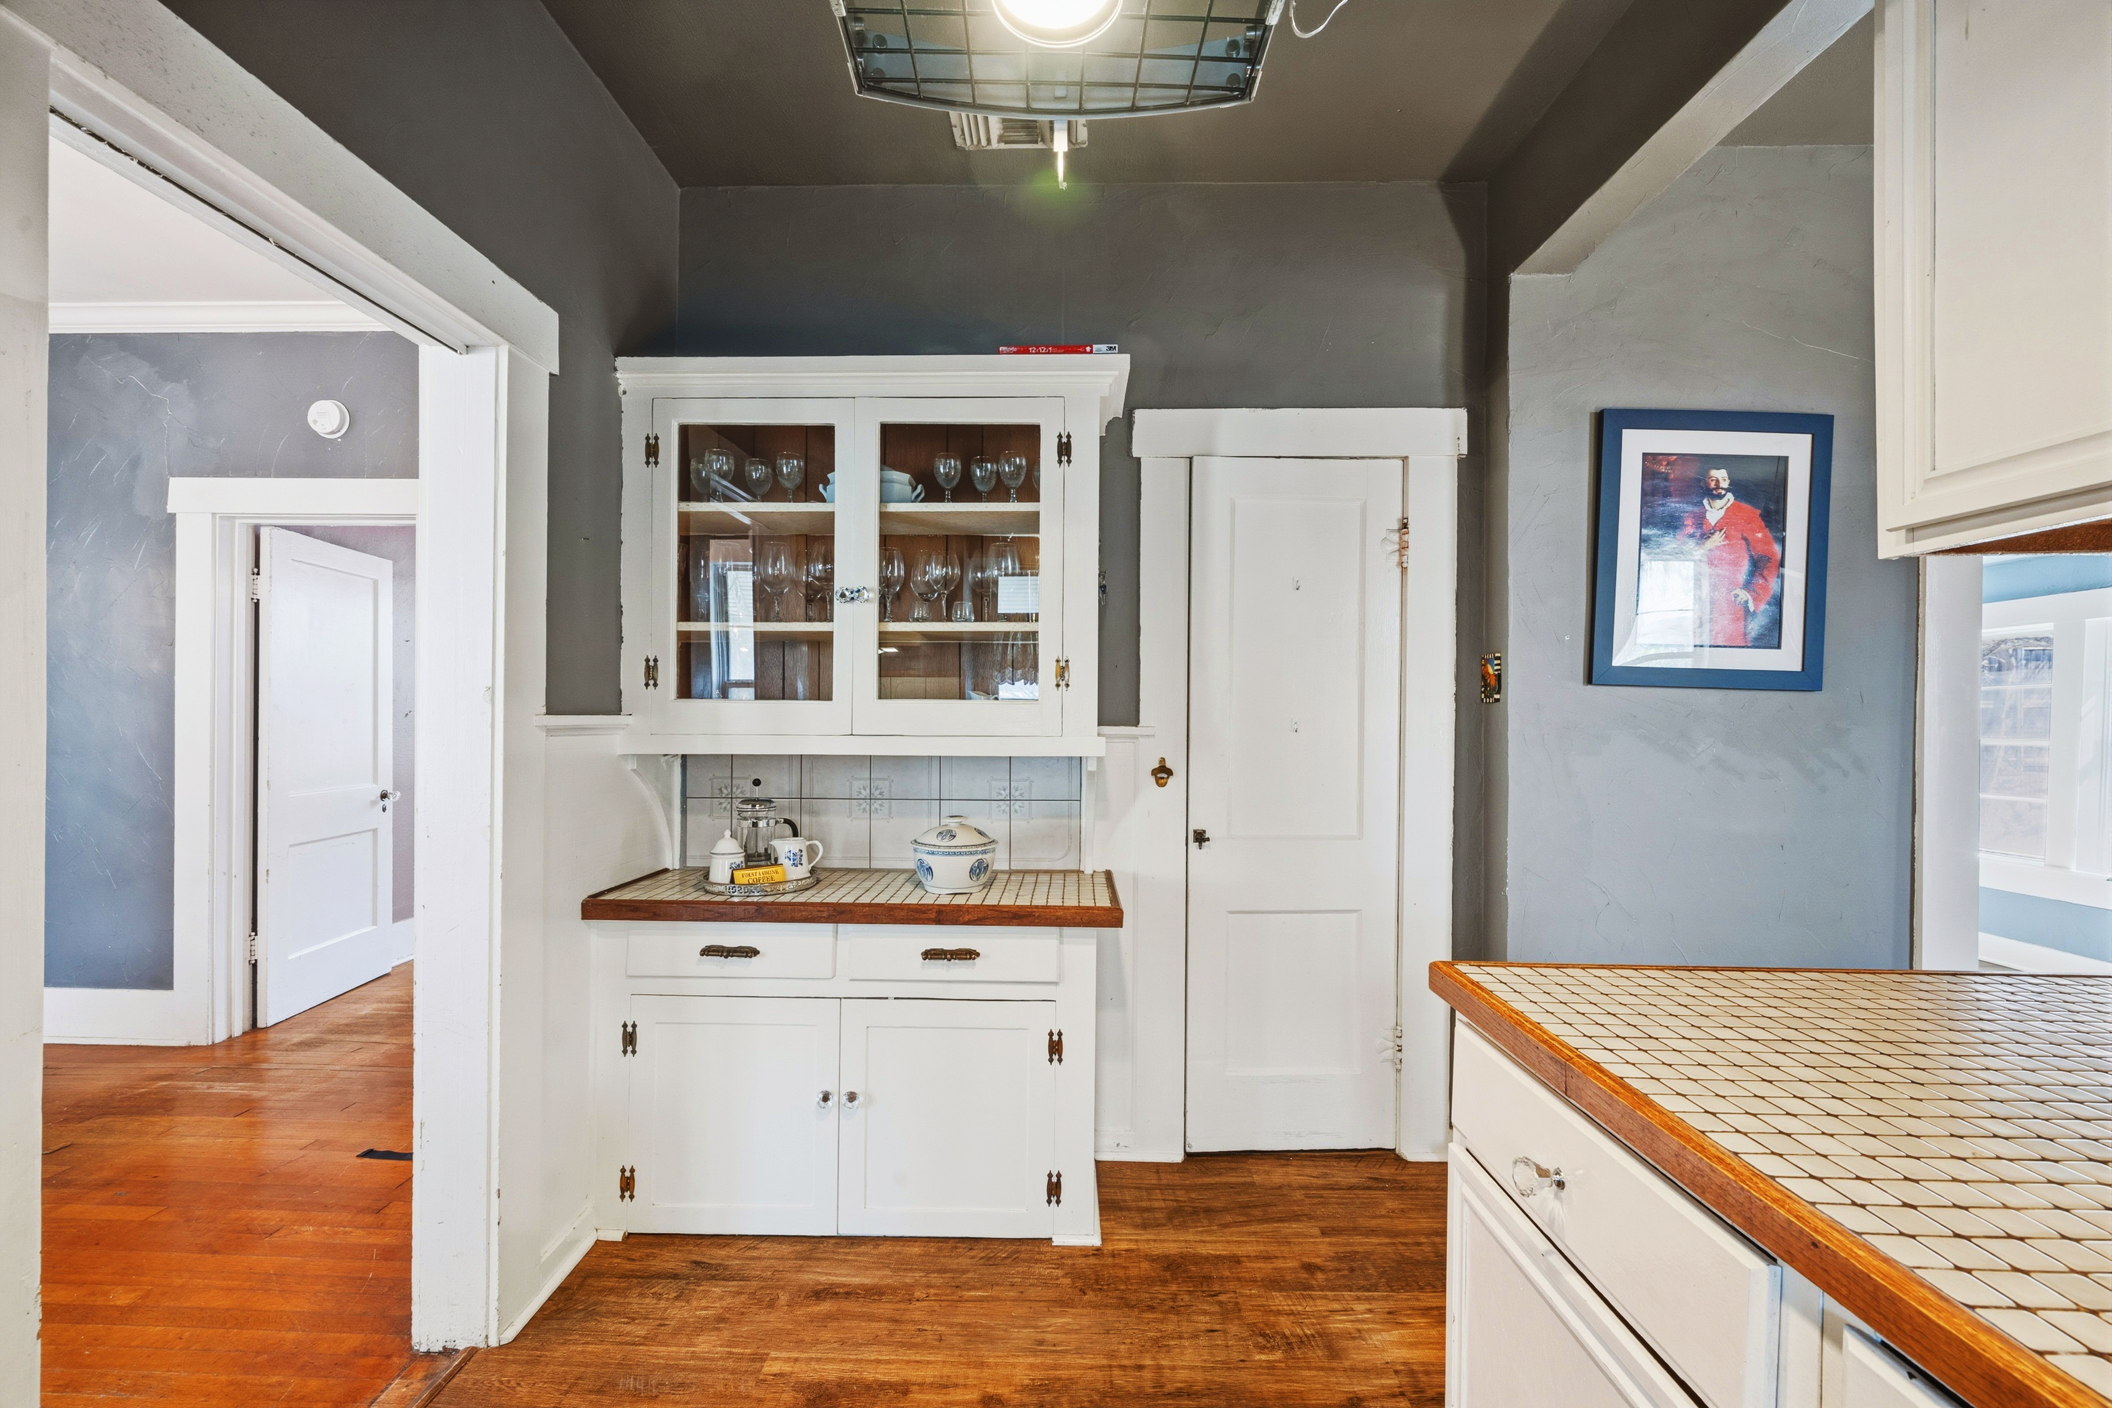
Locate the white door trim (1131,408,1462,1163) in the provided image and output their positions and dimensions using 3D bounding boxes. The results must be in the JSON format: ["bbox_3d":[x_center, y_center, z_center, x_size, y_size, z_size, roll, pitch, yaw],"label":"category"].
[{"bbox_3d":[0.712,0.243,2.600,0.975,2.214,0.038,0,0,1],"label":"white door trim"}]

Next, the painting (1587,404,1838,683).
[{"bbox_3d":[1.798,-0.420,2.418,0.619,0.754,0.026,2,0,1],"label":"painting"}]

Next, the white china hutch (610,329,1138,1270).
[{"bbox_3d":[-0.477,0.229,2.387,1.311,2.230,0.475,0,0,1],"label":"white china hutch"}]

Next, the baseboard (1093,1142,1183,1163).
[{"bbox_3d":[0.247,1.318,2.602,0.252,0.060,0.022,0,0,1],"label":"baseboard"}]

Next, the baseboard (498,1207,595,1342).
[{"bbox_3d":[-1.150,1.292,2.012,0.022,0.096,0.360,0,0,1],"label":"baseboard"}]

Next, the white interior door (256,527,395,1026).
[{"bbox_3d":[-3.255,0.305,3.959,0.040,2.030,0.760,0,0,-5],"label":"white interior door"}]

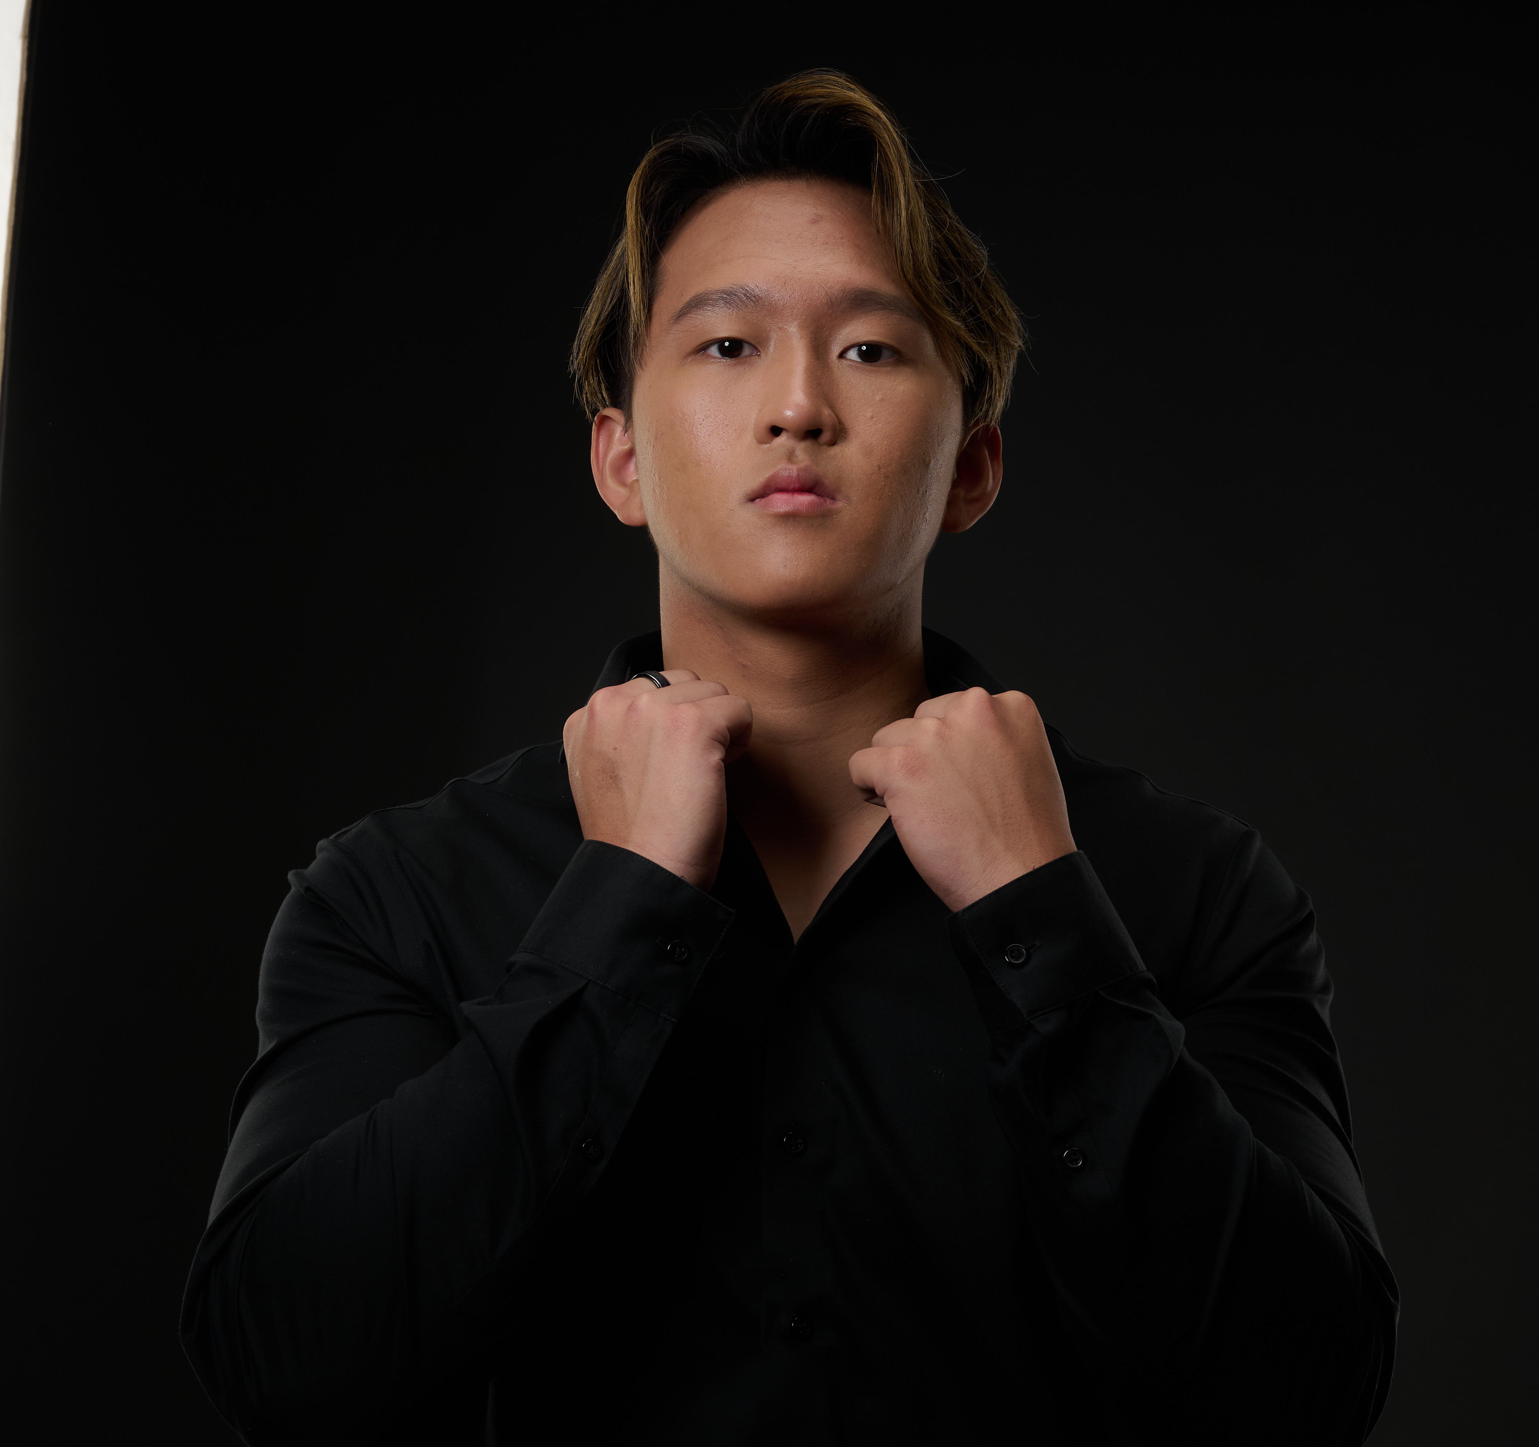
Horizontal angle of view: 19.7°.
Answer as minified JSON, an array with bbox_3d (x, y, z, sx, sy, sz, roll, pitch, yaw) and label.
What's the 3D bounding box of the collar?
[{"bbox_3d":[0.013,-0.008,2.080,0.205,0.088,0.165,0,0,0],"label":"collar"}]

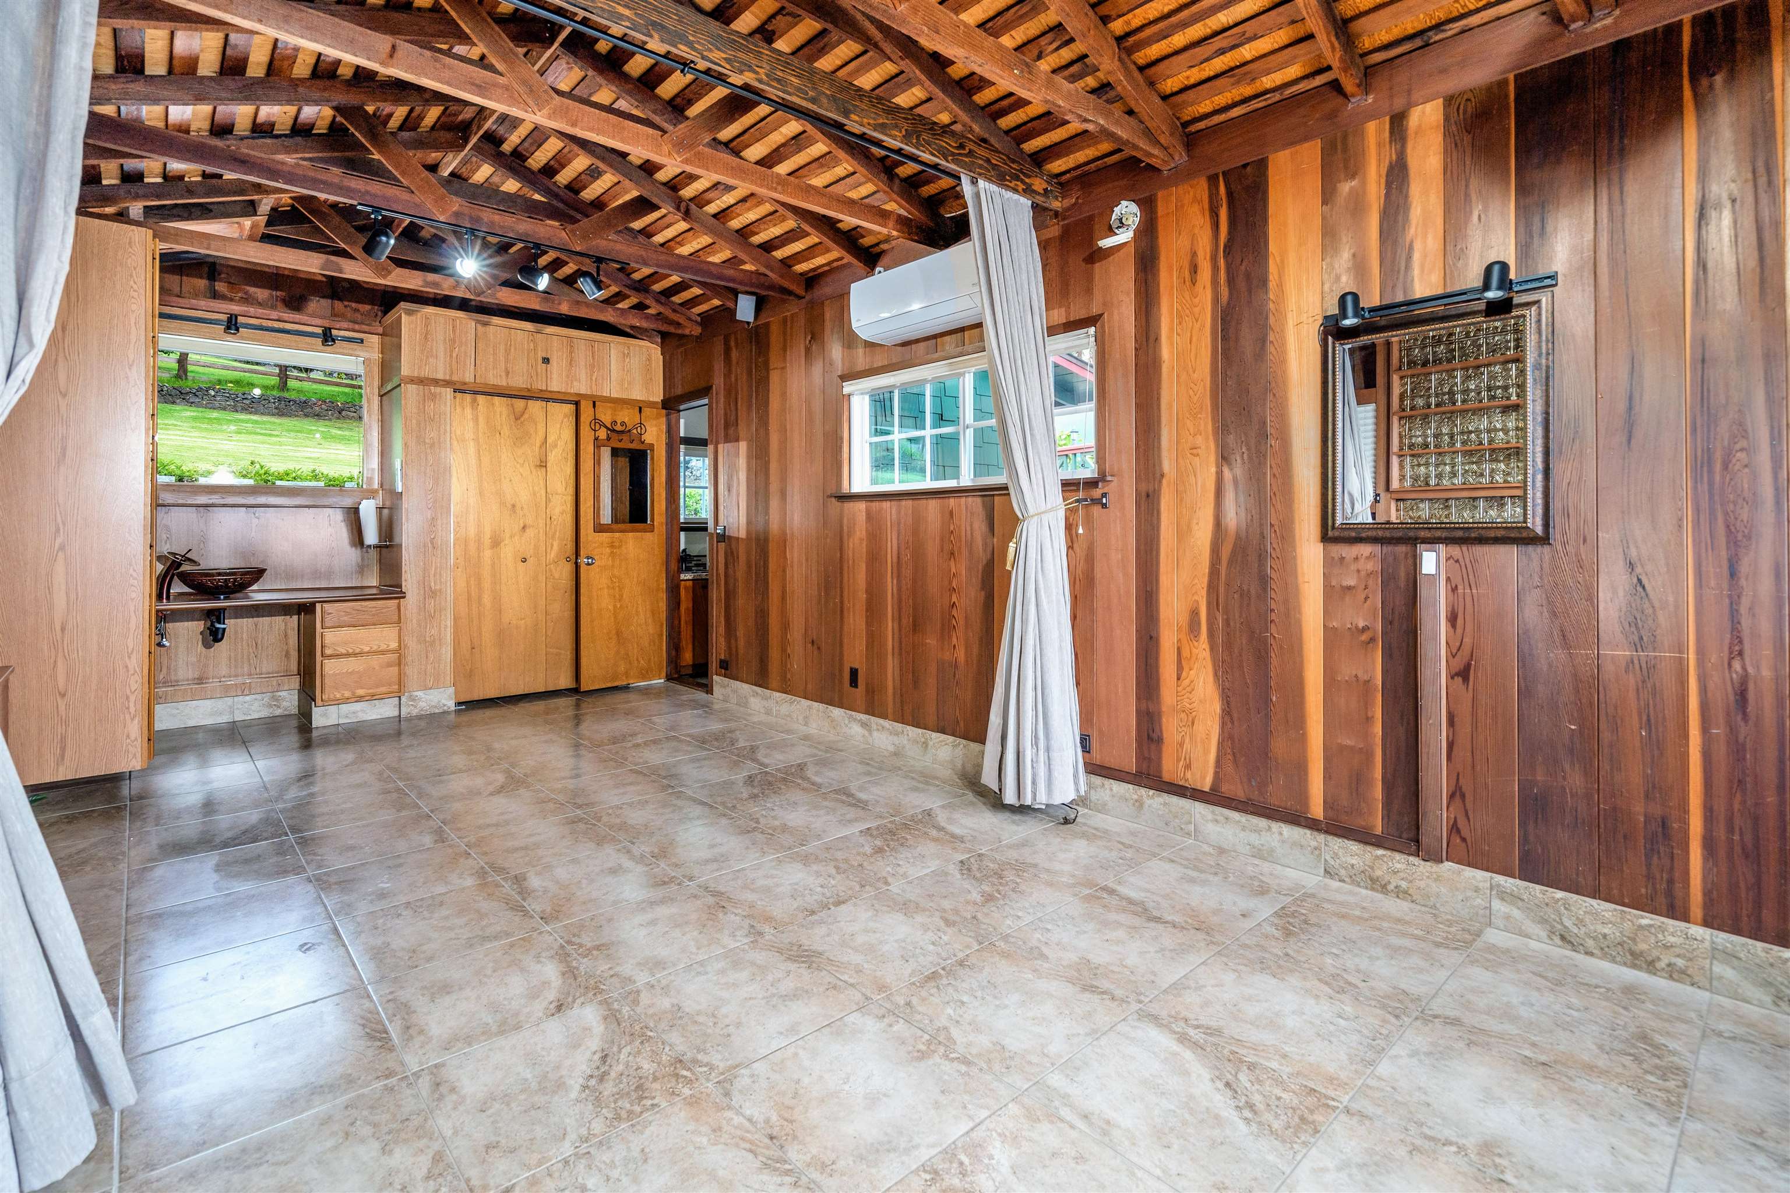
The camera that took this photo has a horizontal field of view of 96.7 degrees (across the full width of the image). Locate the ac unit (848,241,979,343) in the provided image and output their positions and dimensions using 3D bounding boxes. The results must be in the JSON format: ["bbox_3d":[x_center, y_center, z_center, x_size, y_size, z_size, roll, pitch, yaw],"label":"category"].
[{"bbox_3d":[0.153,-1.416,3.748,0.220,0.295,0.863,-1,1,-43],"label":"ac unit"}]

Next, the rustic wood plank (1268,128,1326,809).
[{"bbox_3d":[1.379,-0.391,2.740,0.025,2.289,0.179,-1,1,-42],"label":"rustic wood plank"}]

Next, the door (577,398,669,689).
[{"bbox_3d":[-2.020,-0.371,5.902,0.650,2.081,0.039,-1,1,-43],"label":"door"}]

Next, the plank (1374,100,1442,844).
[{"bbox_3d":[1.613,-0.369,2.481,0.025,2.289,0.170,-1,1,-42],"label":"plank"}]

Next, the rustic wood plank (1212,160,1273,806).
[{"bbox_3d":[1.215,-0.388,2.775,0.022,2.205,0.187,-1,1,-43],"label":"rustic wood plank"}]

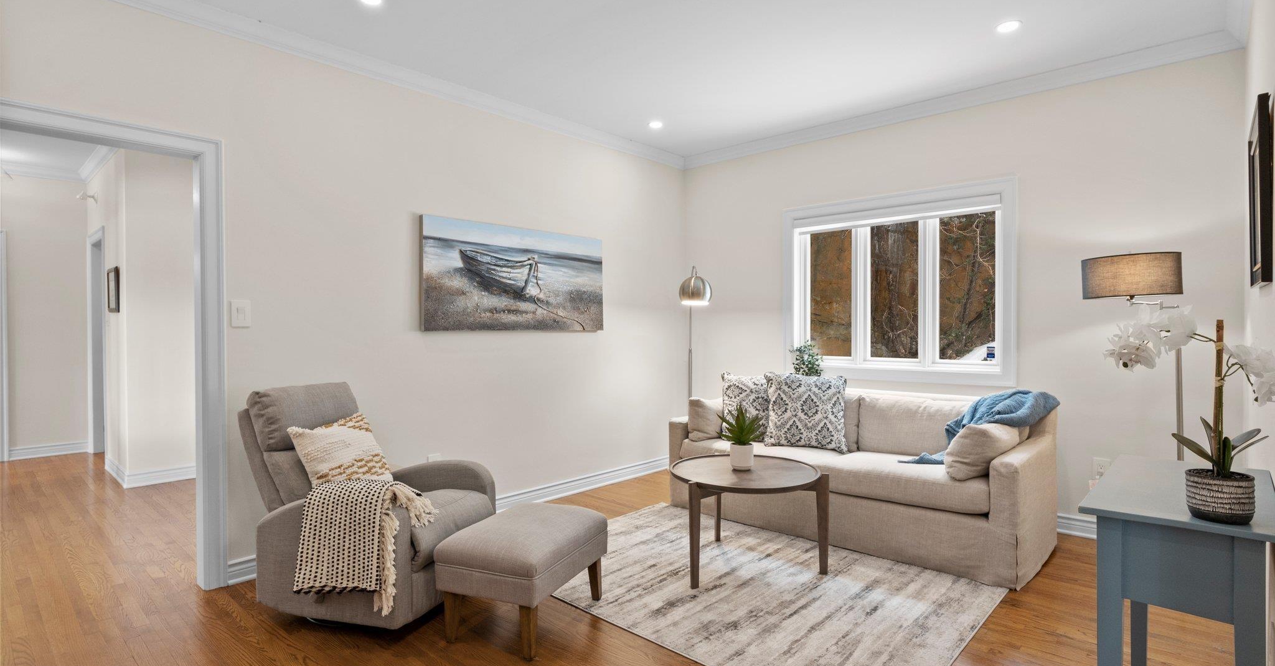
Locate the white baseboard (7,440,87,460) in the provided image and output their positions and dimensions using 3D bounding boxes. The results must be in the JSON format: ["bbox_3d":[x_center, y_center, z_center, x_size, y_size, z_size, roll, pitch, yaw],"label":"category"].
[{"bbox_3d":[-5.696,1.138,6.168,0.020,0.110,0.570,0,0,42],"label":"white baseboard"}]

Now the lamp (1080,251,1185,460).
[{"bbox_3d":[2.537,0.406,3.170,0.500,1.580,0.400,0,0,42],"label":"lamp"}]

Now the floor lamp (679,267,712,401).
[{"bbox_3d":[0.457,0.319,5.220,0.270,1.730,0.430,0,0,-6],"label":"floor lamp"}]

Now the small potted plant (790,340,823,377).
[{"bbox_3d":[1.250,0.224,4.701,0.220,0.340,0.220,0,0,42],"label":"small potted plant"}]

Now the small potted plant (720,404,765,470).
[{"bbox_3d":[0.557,0.550,3.380,0.235,0.333,0.225,0,0,0],"label":"small potted plant"}]

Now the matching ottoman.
[{"bbox_3d":[-0.458,0.996,2.670,0.455,0.420,0.620,0,0,23],"label":"matching ottoman"}]

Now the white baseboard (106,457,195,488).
[{"bbox_3d":[-4.227,1.155,5.499,1.080,0.116,0.470,0,0,42],"label":"white baseboard"}]

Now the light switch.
[{"bbox_3d":[-1.932,-0.091,3.107,0.010,0.128,0.086,0,0,42],"label":"light switch"}]

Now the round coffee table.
[{"bbox_3d":[0.548,0.944,3.250,0.780,0.510,0.780,0,0,0],"label":"round coffee table"}]

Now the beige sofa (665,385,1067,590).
[{"bbox_3d":[1.279,0.783,3.996,2.130,0.820,0.870,0,0,42],"label":"beige sofa"}]

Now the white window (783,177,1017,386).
[{"bbox_3d":[1.772,-0.318,4.508,1.610,1.300,0.120,0,0,42],"label":"white window"}]

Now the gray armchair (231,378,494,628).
[{"bbox_3d":[-1.255,0.729,3.009,1.000,0.950,0.720,0,0,21],"label":"gray armchair"}]

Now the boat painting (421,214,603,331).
[{"bbox_3d":[-0.782,-0.361,4.359,0.040,0.690,1.500,0,0,42],"label":"boat painting"}]

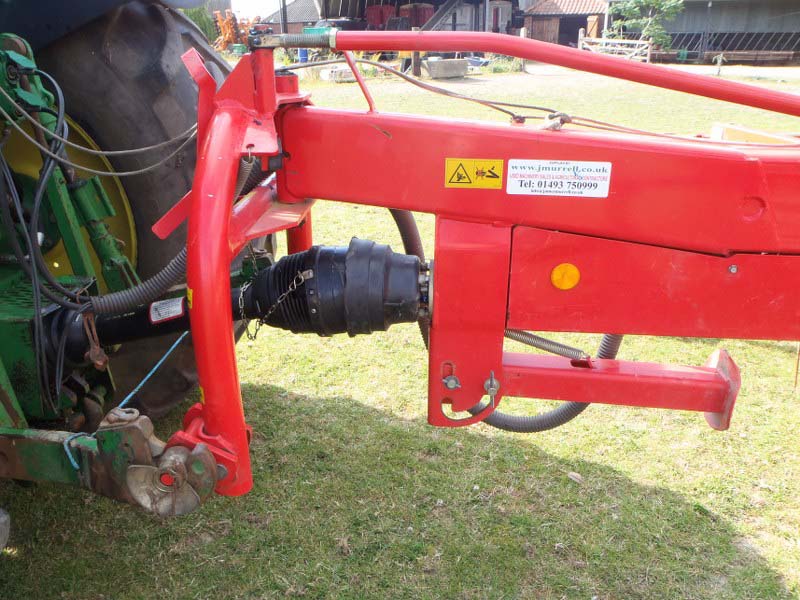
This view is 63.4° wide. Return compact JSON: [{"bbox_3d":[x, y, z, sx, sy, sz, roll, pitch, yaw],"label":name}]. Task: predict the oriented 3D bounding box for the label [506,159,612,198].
[{"bbox_3d":[0.326,-0.251,1.335,0.207,0.073,0.002,4,23,9],"label":"label"}]

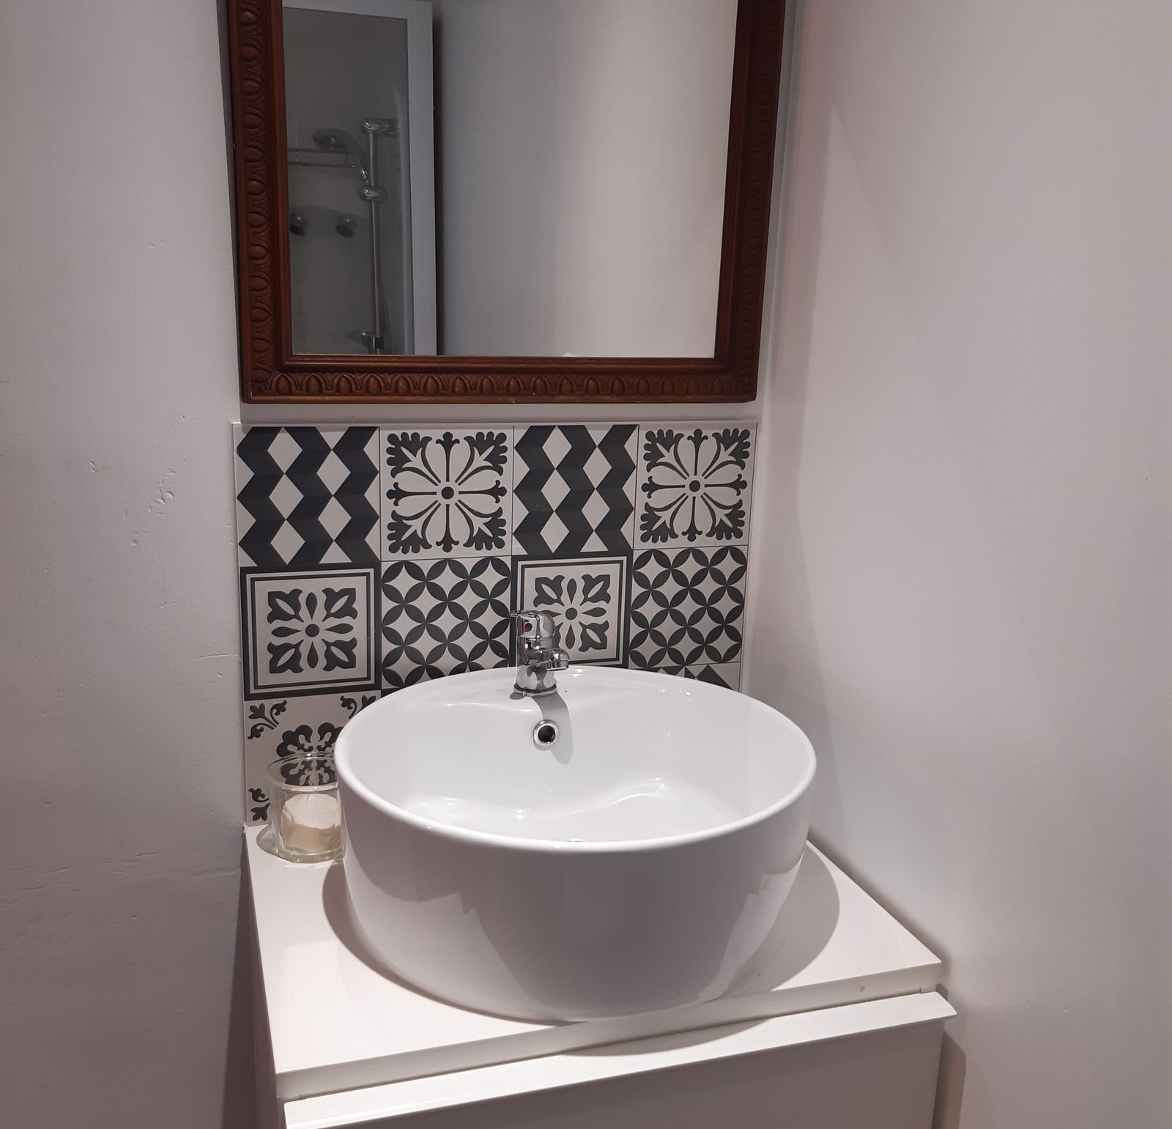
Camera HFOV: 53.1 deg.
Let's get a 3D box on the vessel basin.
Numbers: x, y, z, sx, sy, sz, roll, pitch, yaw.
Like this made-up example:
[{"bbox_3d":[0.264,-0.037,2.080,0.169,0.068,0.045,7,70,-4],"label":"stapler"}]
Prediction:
[{"bbox_3d":[-0.013,0.257,1.171,0.461,0.177,0.461,2,13,0],"label":"vessel basin"}]

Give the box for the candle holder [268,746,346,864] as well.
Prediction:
[{"bbox_3d":[-0.295,0.267,1.288,0.098,0.087,0.098,-2,14,-18],"label":"candle holder"}]

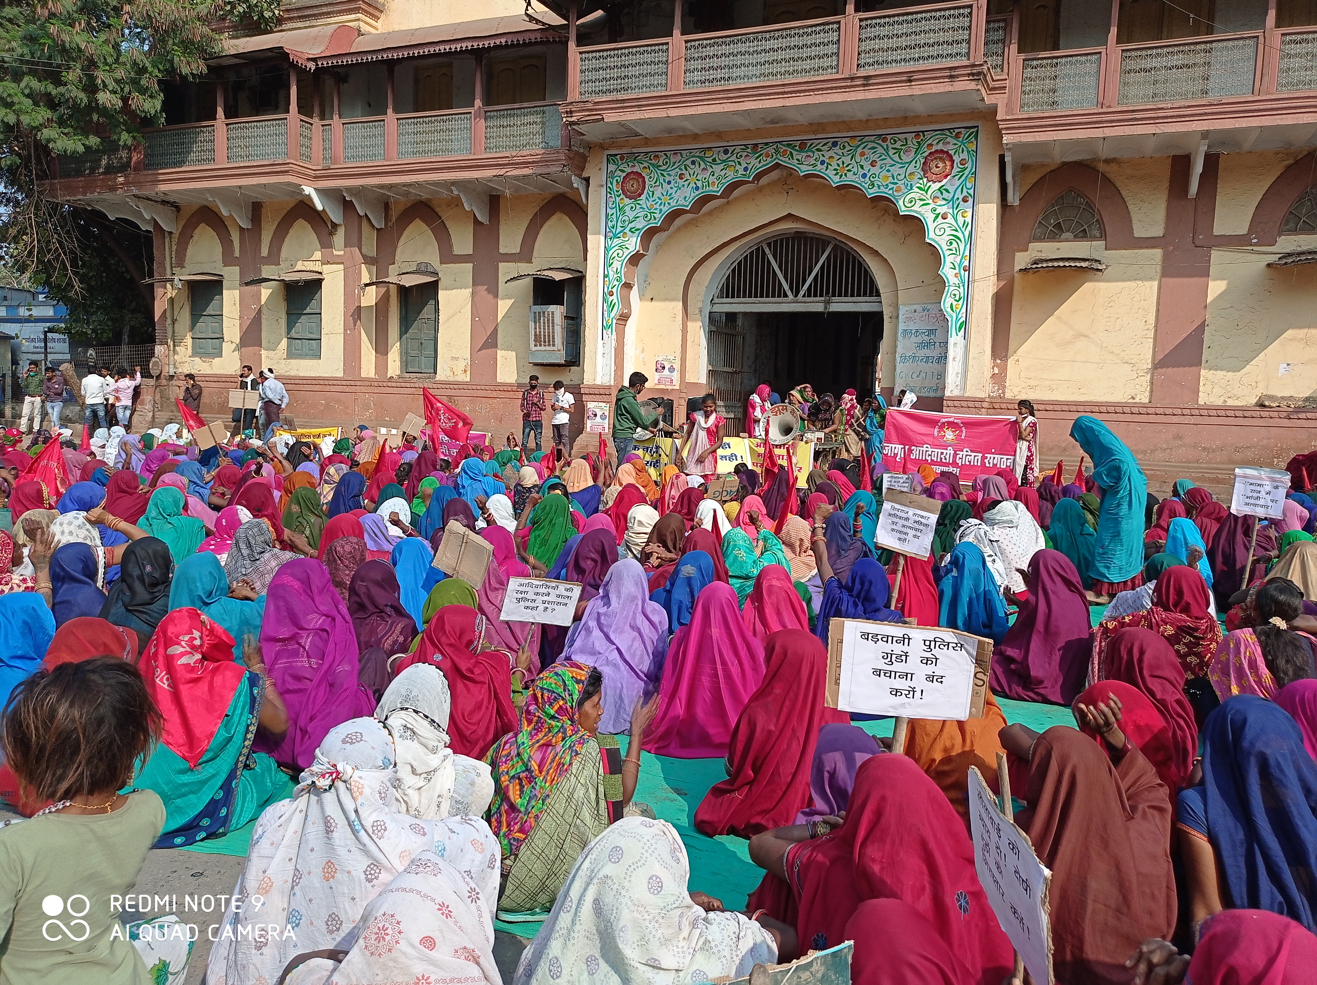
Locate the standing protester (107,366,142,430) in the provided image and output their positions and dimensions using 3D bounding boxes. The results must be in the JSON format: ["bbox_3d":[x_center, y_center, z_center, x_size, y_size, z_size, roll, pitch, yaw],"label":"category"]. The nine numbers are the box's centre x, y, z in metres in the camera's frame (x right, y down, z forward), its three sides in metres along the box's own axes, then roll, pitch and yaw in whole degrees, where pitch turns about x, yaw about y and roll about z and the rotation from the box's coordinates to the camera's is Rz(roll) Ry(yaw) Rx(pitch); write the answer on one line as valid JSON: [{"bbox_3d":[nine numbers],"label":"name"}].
[{"bbox_3d":[-11.513,-1.824,22.968,0.620,1.620,0.400,1,6,-11],"label":"standing protester"}]

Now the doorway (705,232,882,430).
[{"bbox_3d":[2.110,-2.481,16.606,2.877,3.082,0.500,4,6,25],"label":"doorway"}]

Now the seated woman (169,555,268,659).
[{"bbox_3d":[-2.140,0.661,5.177,0.540,0.770,0.600,4,6,20],"label":"seated woman"}]

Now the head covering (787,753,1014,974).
[{"bbox_3d":[0.605,0.978,2.657,0.540,0.690,0.460,1,6,-11],"label":"head covering"}]

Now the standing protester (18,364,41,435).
[{"bbox_3d":[-14.379,-2.170,24.381,0.520,1.640,0.330,-1,6,-25],"label":"standing protester"}]

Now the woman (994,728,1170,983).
[{"bbox_3d":[1.054,0.944,2.734,0.460,0.760,0.580,2,5,-3],"label":"woman"}]

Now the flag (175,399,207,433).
[{"bbox_3d":[-5.794,-0.933,13.223,0.400,0.460,0.200,2,6,0],"label":"flag"}]

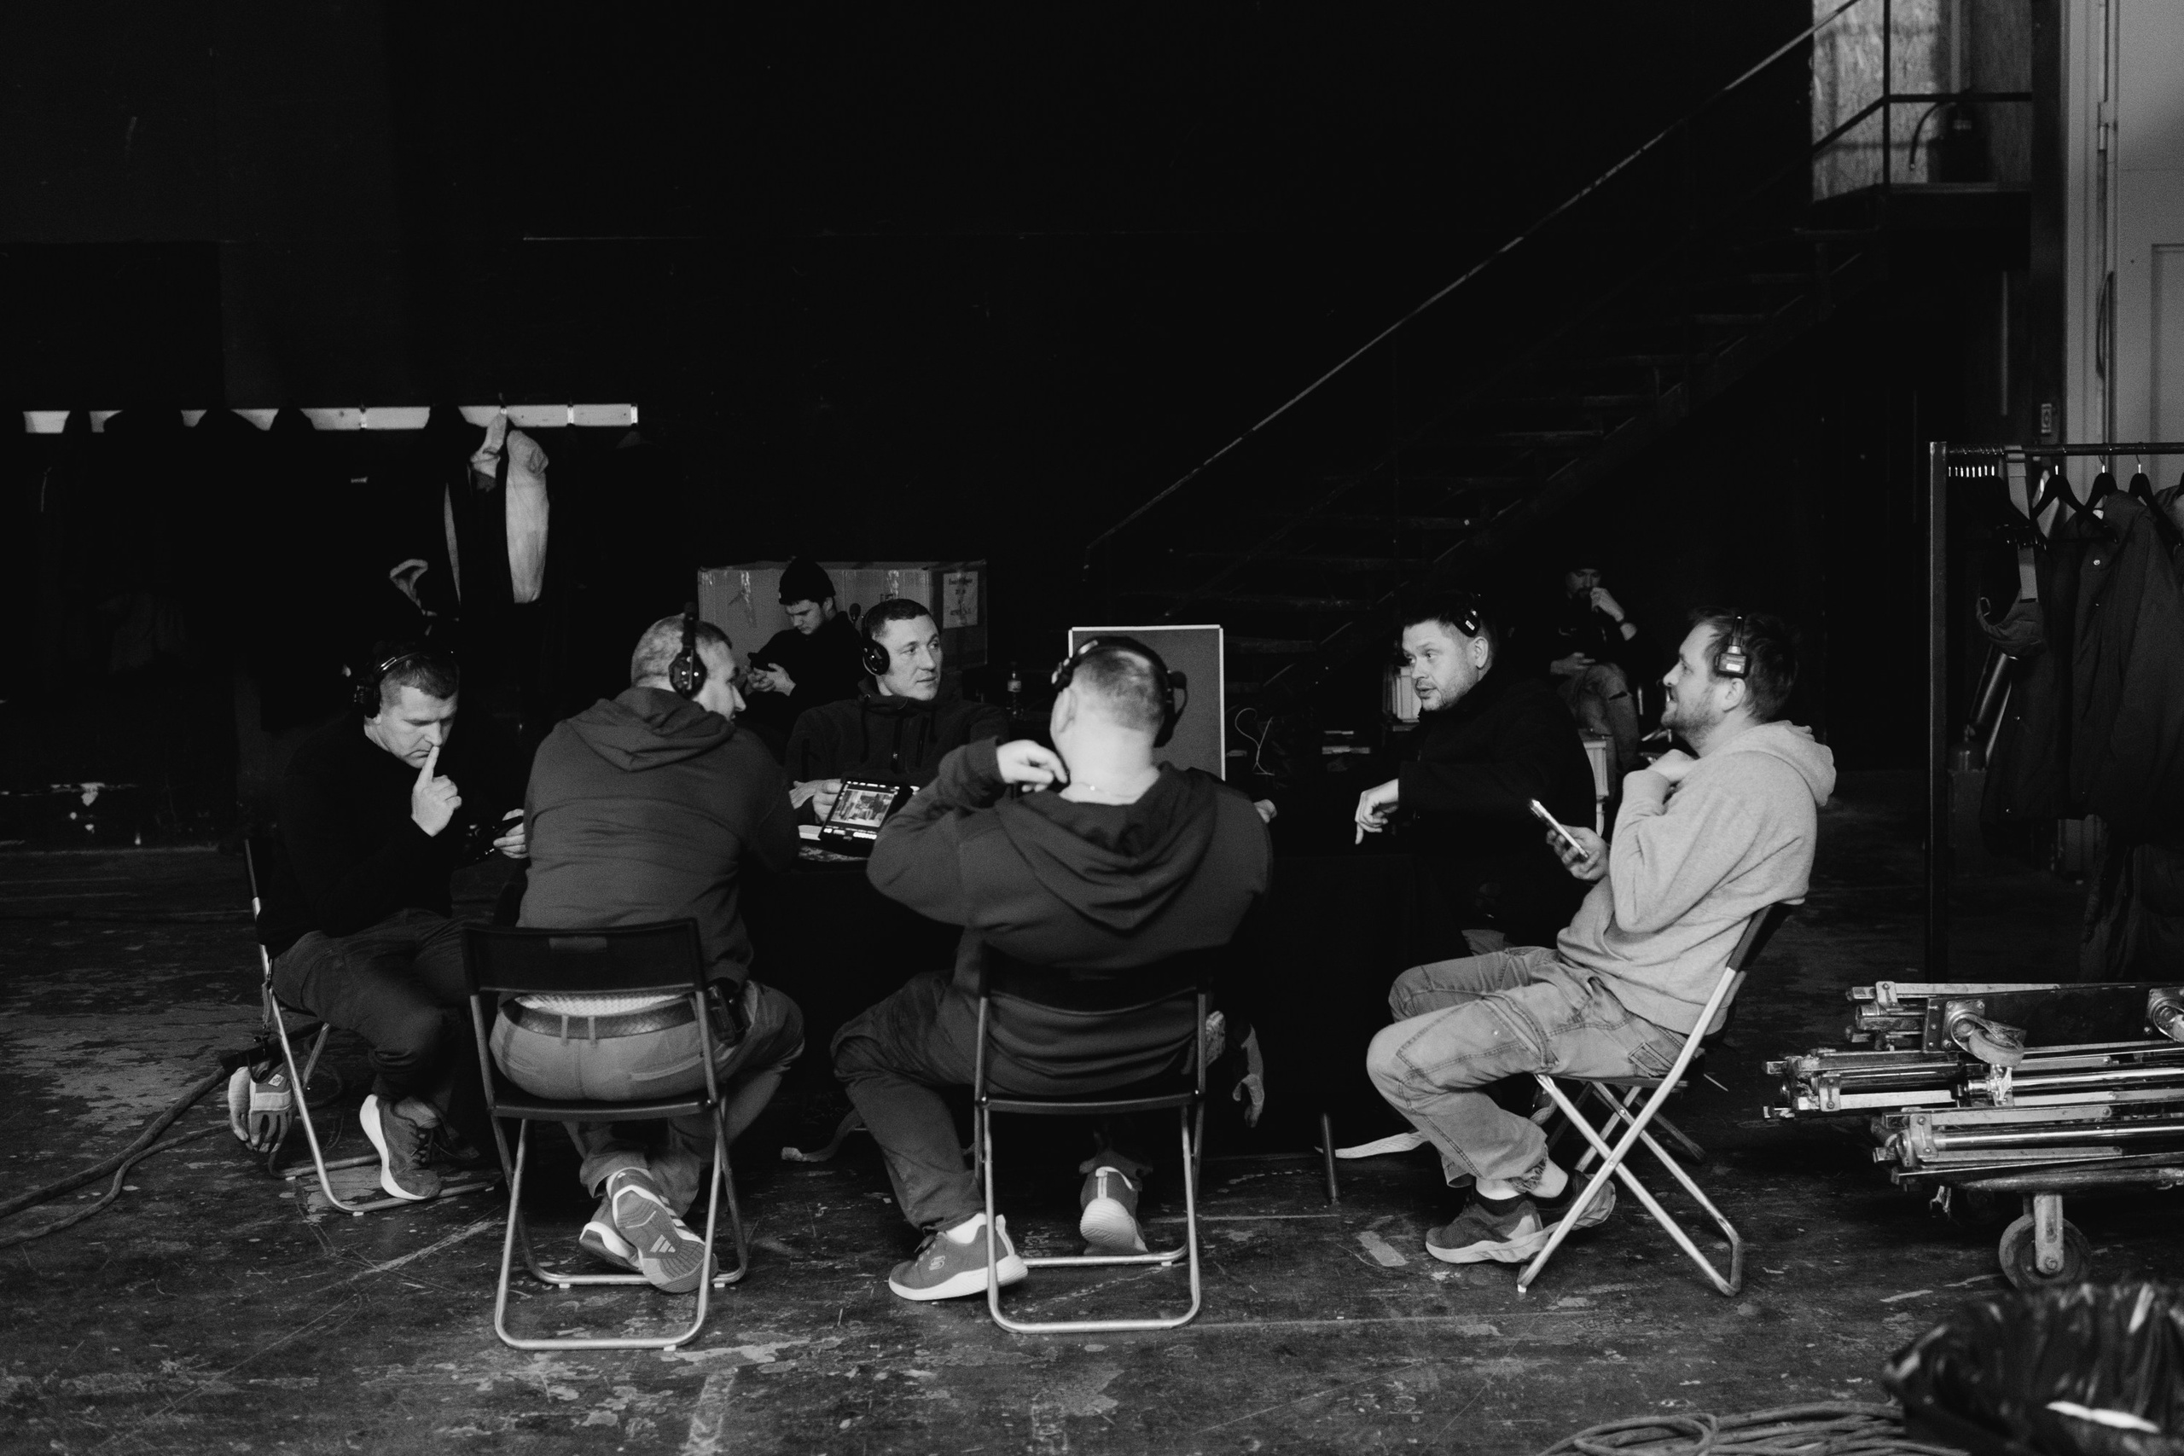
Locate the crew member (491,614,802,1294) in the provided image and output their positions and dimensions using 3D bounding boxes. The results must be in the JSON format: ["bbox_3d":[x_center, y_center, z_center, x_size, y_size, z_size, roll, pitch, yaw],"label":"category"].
[{"bbox_3d":[-0.843,0.431,4.732,0.580,1.280,0.860,0,5,5],"label":"crew member"}]

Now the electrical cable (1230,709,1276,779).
[{"bbox_3d":[0.452,0.042,6.825,0.125,0.200,0.100,-1,5,0],"label":"electrical cable"}]

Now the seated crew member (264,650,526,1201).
[{"bbox_3d":[-1.503,0.434,5.394,0.820,1.180,0.640,4,7,44],"label":"seated crew member"}]

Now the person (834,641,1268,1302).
[{"bbox_3d":[-0.094,0.447,4.694,0.800,1.250,0.880,-1,5,-2],"label":"person"}]

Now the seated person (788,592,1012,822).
[{"bbox_3d":[-0.473,0.344,6.011,0.580,1.310,0.750,-1,3,-6],"label":"seated person"}]

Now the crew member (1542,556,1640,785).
[{"bbox_3d":[2.495,-0.220,12.044,0.630,1.270,0.850,-2,5,-11],"label":"crew member"}]

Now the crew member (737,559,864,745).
[{"bbox_3d":[-1.045,0.090,8.509,0.850,1.330,0.600,-5,7,-44],"label":"crew member"}]

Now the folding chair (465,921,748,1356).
[{"bbox_3d":[-0.884,0.714,4.471,0.420,0.775,0.460,-1,3,-1],"label":"folding chair"}]

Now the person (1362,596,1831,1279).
[{"bbox_3d":[0.979,0.410,4.760,0.860,1.290,0.560,0,4,12],"label":"person"}]

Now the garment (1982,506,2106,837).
[{"bbox_3d":[2.146,-0.124,5.454,0.170,0.750,0.420,-1,3,-12],"label":"garment"}]

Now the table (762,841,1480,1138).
[{"bbox_3d":[-0.157,0.646,5.746,1.760,0.745,0.800,-1,3,-4],"label":"table"}]

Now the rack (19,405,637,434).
[{"bbox_3d":[-3.847,-1.555,12.226,3.130,0.120,0.080,-1,3,0],"label":"rack"}]

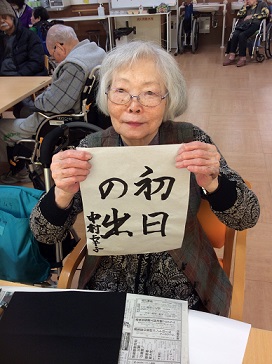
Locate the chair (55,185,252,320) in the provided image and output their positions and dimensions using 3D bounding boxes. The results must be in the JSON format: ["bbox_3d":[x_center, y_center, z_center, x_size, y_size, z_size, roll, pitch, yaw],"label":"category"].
[{"bbox_3d":[0.048,0.437,1.059,0.540,0.770,0.540,4,31,12],"label":"chair"}]

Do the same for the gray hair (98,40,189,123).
[{"bbox_3d":[0.021,-0.253,0.850,0.215,0.200,0.210,6,29,6],"label":"gray hair"}]

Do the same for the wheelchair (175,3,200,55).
[{"bbox_3d":[0.984,-2.859,6.413,0.340,0.880,0.950,3,31,12],"label":"wheelchair"}]

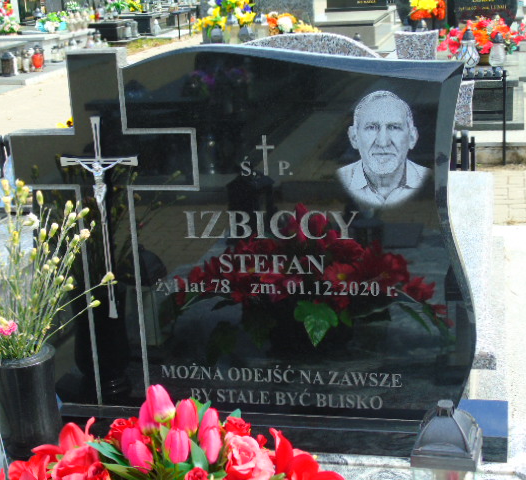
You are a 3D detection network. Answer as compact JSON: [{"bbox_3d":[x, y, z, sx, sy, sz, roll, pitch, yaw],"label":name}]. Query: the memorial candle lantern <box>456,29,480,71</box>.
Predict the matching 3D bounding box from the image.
[{"bbox_3d":[1.659,-1.534,8.050,0.175,0.330,0.175,0,15,13],"label":"memorial candle lantern"}]

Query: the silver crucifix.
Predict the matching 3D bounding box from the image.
[{"bbox_3d":[-0.323,-0.045,2.039,0.167,0.421,0.035,0,15,13],"label":"silver crucifix"}]

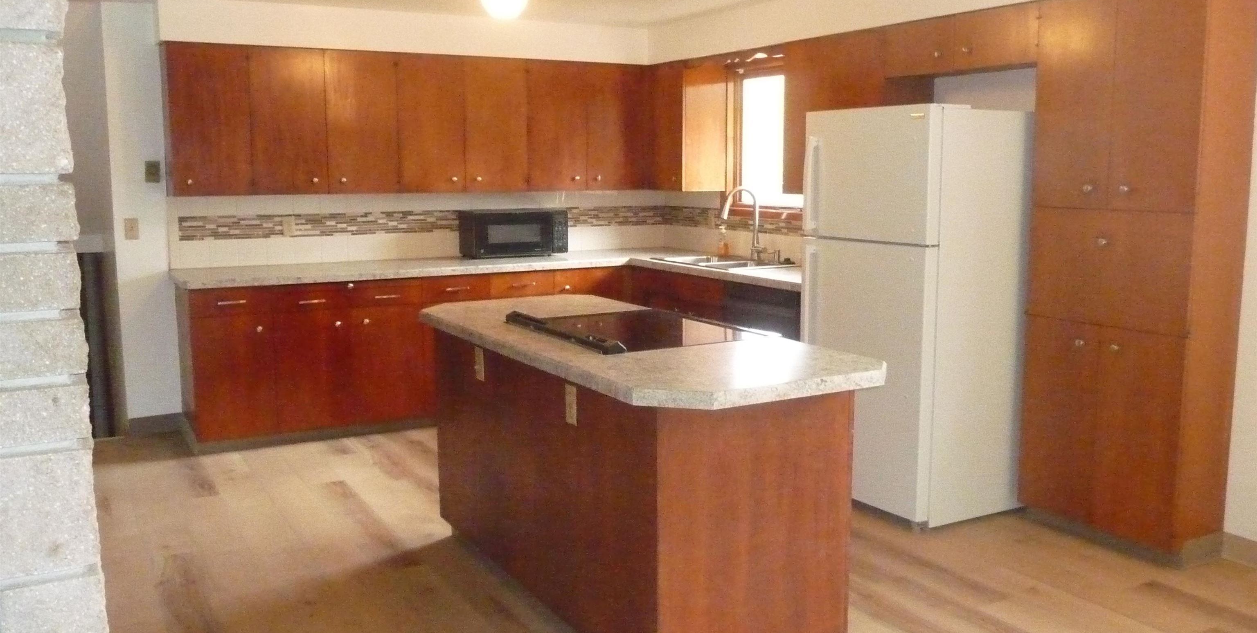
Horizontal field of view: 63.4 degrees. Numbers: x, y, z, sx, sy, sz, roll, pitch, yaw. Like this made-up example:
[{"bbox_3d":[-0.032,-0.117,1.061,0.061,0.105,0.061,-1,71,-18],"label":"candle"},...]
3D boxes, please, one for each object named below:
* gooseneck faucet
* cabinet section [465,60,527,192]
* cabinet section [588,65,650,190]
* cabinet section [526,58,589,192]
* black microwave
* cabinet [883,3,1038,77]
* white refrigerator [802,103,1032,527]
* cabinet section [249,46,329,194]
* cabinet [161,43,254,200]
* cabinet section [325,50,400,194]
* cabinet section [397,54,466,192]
[{"bbox_3d":[0.689,-0.535,5.889,0.280,0.435,0.140,-5,9,-30],"label":"gooseneck faucet"},{"bbox_3d":[-0.842,-1.129,6.041,0.390,0.762,0.307,-5,10,-29],"label":"cabinet section"},{"bbox_3d":[-0.141,-1.188,6.436,0.430,0.762,0.307,-5,10,-29],"label":"cabinet section"},{"bbox_3d":[-0.500,-1.158,6.234,0.396,0.762,0.307,-5,10,-29],"label":"cabinet section"},{"bbox_3d":[-0.708,-0.502,6.293,0.590,0.270,0.325,-4,9,-24],"label":"black microwave"},{"bbox_3d":[1.530,-1.167,4.396,0.330,0.228,0.833,-5,9,-30],"label":"cabinet"},{"bbox_3d":[1.272,-0.038,4.480,0.745,1.698,0.706,-5,9,-32],"label":"white refrigerator"},{"bbox_3d":[-1.857,-1.044,5.469,0.387,0.762,0.307,-5,10,-29],"label":"cabinet section"},{"bbox_3d":[-2.203,-1.010,5.309,0.384,0.756,0.335,-5,9,-30],"label":"cabinet"},{"bbox_3d":[-1.521,-1.072,5.658,0.387,0.762,0.307,-5,10,-29],"label":"cabinet section"},{"bbox_3d":[-1.182,-1.101,5.849,0.393,0.762,0.307,-5,10,-29],"label":"cabinet section"}]

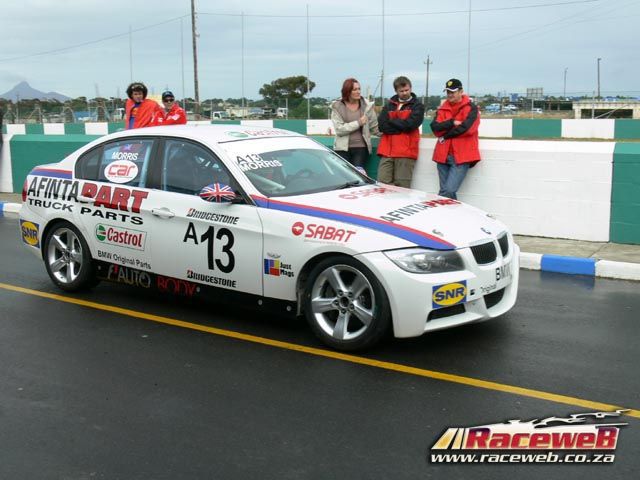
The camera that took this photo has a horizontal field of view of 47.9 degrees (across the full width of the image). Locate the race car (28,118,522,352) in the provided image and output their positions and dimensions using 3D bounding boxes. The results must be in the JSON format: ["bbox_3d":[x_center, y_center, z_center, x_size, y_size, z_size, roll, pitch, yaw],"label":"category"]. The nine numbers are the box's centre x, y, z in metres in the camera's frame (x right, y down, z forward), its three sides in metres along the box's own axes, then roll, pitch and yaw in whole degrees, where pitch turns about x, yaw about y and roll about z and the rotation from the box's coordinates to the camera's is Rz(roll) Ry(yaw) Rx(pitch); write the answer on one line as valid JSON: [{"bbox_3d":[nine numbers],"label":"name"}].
[{"bbox_3d":[-0.629,-0.246,5.952,4.520,1.390,1.830,7,13,34],"label":"race car"}]

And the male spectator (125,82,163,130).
[{"bbox_3d":[-2.504,-1.337,10.214,0.530,1.720,0.380,4,12,24],"label":"male spectator"}]

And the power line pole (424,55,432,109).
[{"bbox_3d":[17.271,-25.017,115.855,1.400,9.290,0.350,2,11,15],"label":"power line pole"}]

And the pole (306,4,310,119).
[{"bbox_3d":[-0.592,-8.934,38.004,0.100,6.670,0.100,-1,11,0],"label":"pole"}]

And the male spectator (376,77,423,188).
[{"bbox_3d":[0.892,-0.966,8.098,0.540,1.710,0.430,4,11,22],"label":"male spectator"}]

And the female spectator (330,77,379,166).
[{"bbox_3d":[0.380,-1.019,8.424,0.520,1.700,0.400,1,11,8],"label":"female spectator"}]

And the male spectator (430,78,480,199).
[{"bbox_3d":[1.423,-0.886,7.755,0.550,1.660,0.450,5,12,27],"label":"male spectator"}]

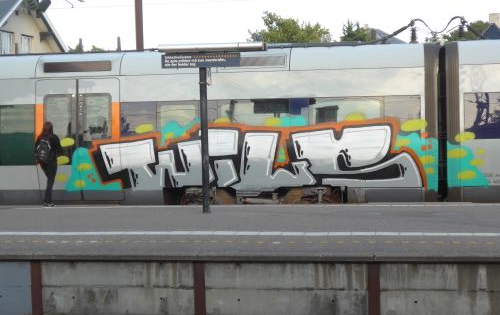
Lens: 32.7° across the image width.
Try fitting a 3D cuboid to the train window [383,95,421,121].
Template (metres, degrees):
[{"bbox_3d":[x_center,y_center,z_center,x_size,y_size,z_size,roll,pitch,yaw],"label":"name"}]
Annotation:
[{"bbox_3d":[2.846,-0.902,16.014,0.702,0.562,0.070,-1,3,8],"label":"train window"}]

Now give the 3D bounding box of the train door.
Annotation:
[{"bbox_3d":[-3.402,-0.359,16.956,1.778,2.423,0.100,-1,3,8],"label":"train door"}]

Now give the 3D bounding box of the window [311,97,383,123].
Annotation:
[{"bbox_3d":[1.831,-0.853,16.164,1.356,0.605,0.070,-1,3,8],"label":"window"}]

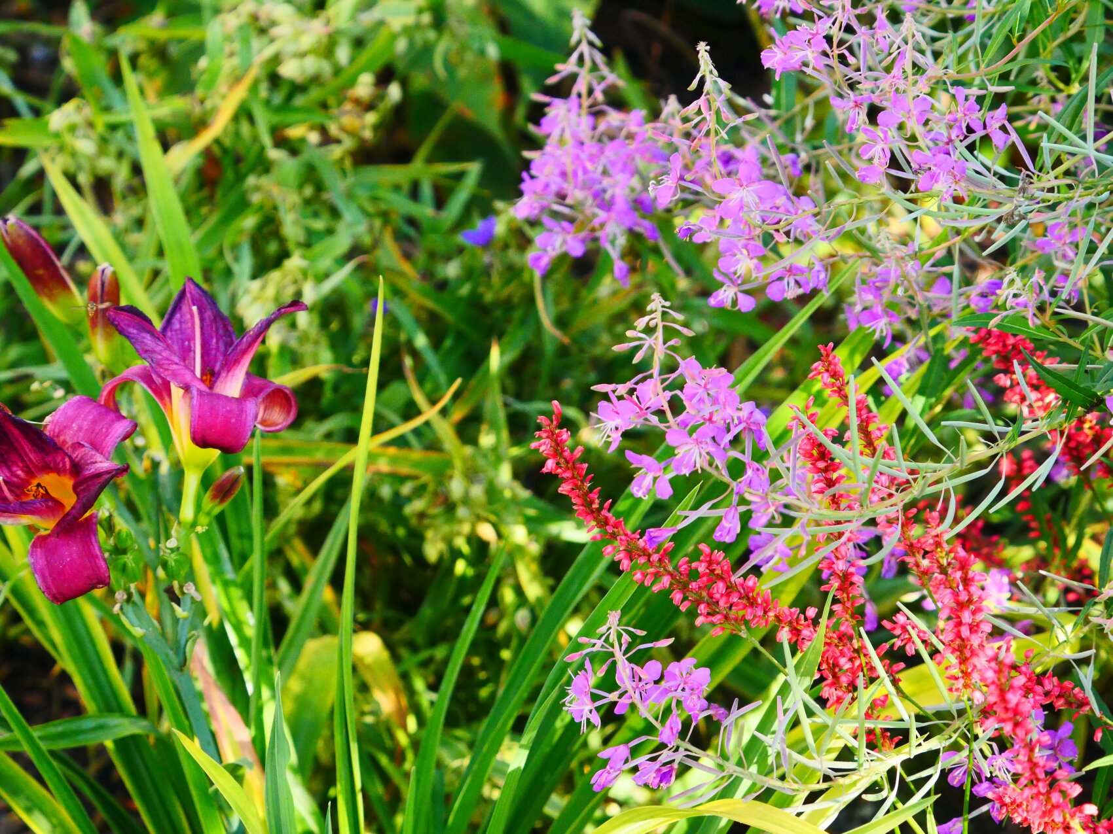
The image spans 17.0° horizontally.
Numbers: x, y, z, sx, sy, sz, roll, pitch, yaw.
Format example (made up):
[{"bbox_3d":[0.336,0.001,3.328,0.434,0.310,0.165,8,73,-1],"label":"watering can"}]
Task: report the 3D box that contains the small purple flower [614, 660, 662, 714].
[{"bbox_3d":[0.045,0.148,2.050,0.026,0.031,0.016,2,12,6],"label":"small purple flower"}]

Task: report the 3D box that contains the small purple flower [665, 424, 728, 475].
[{"bbox_3d":[0.066,0.015,1.760,0.029,0.022,0.018,3,18,10],"label":"small purple flower"}]

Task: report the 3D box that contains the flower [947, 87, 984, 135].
[{"bbox_3d":[0.203,-0.152,1.850,0.015,0.022,0.022,10,21,28],"label":"flower"}]

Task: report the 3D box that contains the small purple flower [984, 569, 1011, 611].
[{"bbox_3d":[0.224,0.089,1.920,0.023,0.022,0.014,-6,19,-19],"label":"small purple flower"}]

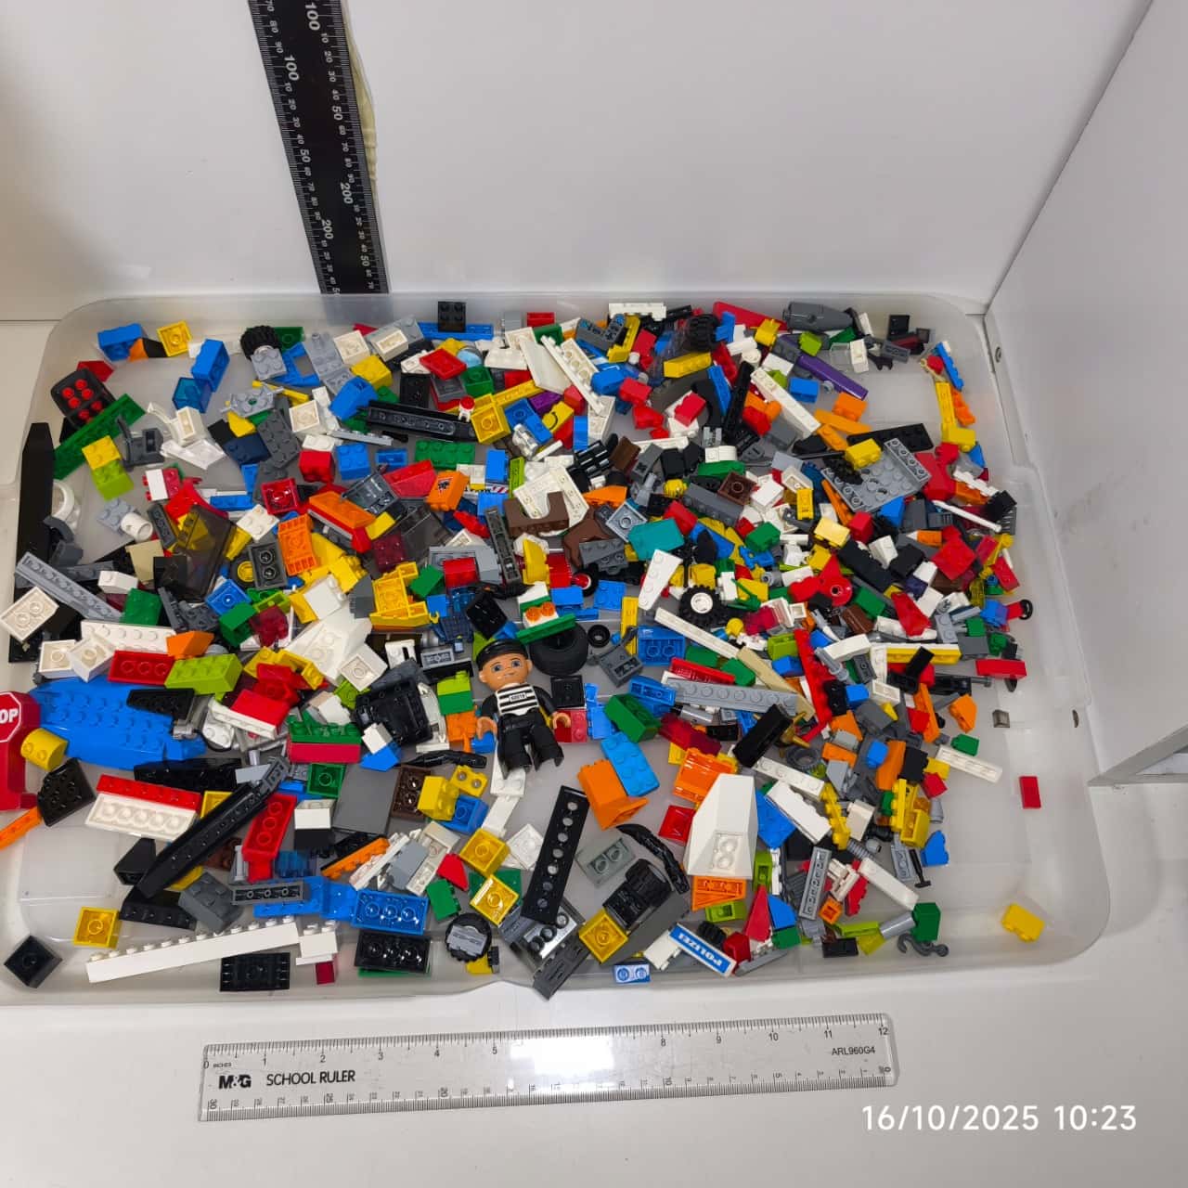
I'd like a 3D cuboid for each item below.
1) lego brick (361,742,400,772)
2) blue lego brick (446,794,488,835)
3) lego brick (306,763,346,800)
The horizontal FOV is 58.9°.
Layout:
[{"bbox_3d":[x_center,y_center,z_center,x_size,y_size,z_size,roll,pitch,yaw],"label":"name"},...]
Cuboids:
[{"bbox_3d":[-0.103,0.081,0.513,0.016,0.016,0.011,-36,99,4],"label":"lego brick"},{"bbox_3d":[-0.062,0.107,0.508,0.016,0.011,0.016,11,71,28],"label":"blue lego brick"},{"bbox_3d":[-0.128,0.090,0.504,0.016,0.011,0.016,4,67,-3],"label":"lego brick"}]

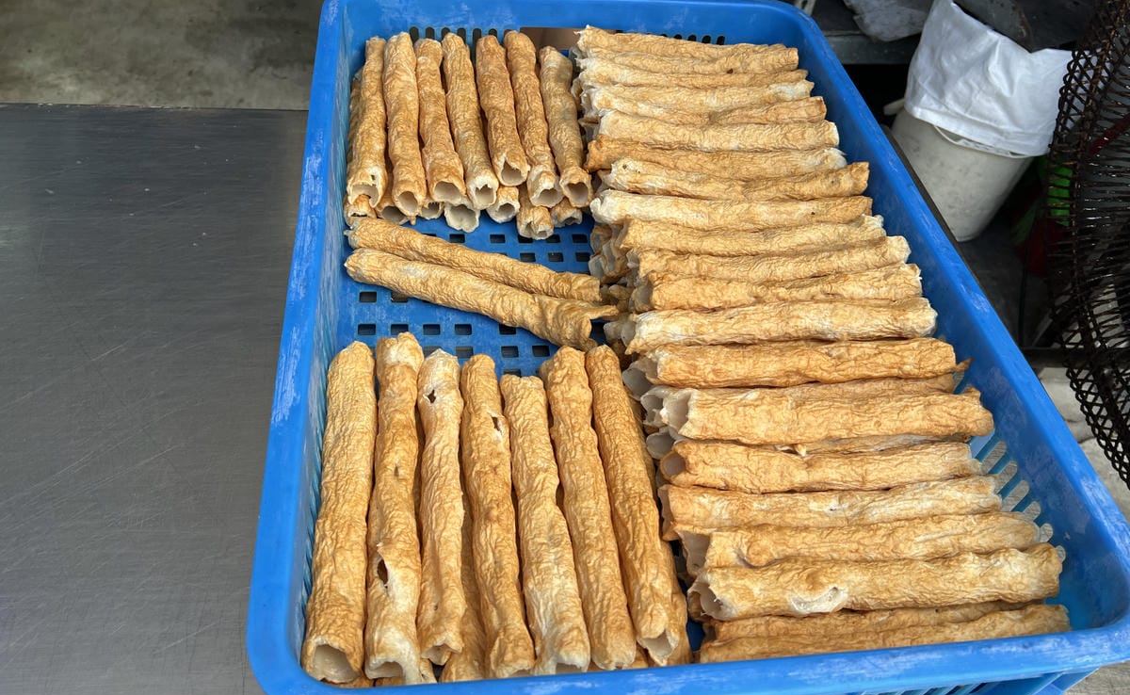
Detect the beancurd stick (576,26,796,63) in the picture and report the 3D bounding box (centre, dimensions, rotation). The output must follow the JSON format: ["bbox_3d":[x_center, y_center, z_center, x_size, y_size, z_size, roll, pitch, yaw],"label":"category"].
[{"bbox_3d":[0.118,-0.294,0.826,0.210,0.025,0.026,2,49,-6],"label":"beancurd stick"}]

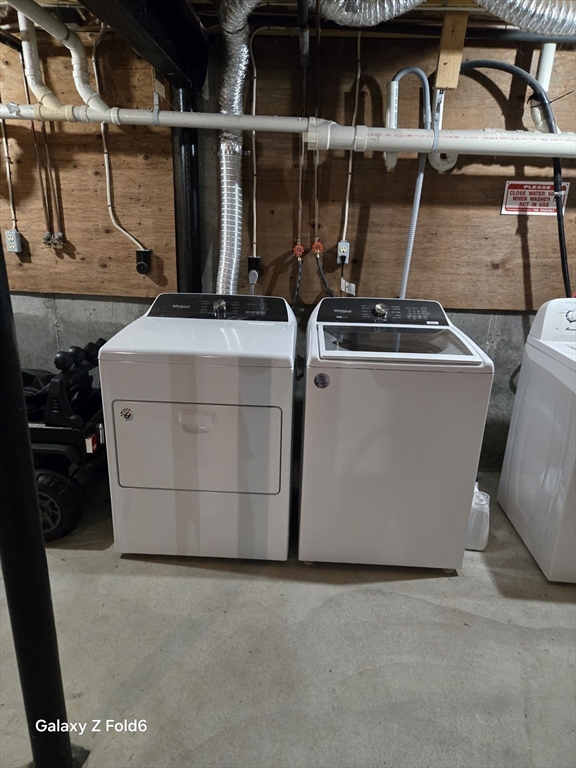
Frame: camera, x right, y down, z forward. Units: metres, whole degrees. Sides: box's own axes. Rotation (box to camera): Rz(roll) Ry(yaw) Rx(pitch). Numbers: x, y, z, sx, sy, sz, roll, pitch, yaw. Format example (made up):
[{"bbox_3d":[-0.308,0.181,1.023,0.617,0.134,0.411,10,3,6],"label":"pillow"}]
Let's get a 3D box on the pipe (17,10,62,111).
[{"bbox_3d":[-1.040,-1.356,2.146,0.155,0.370,0.080,2,18,1],"label":"pipe"}]

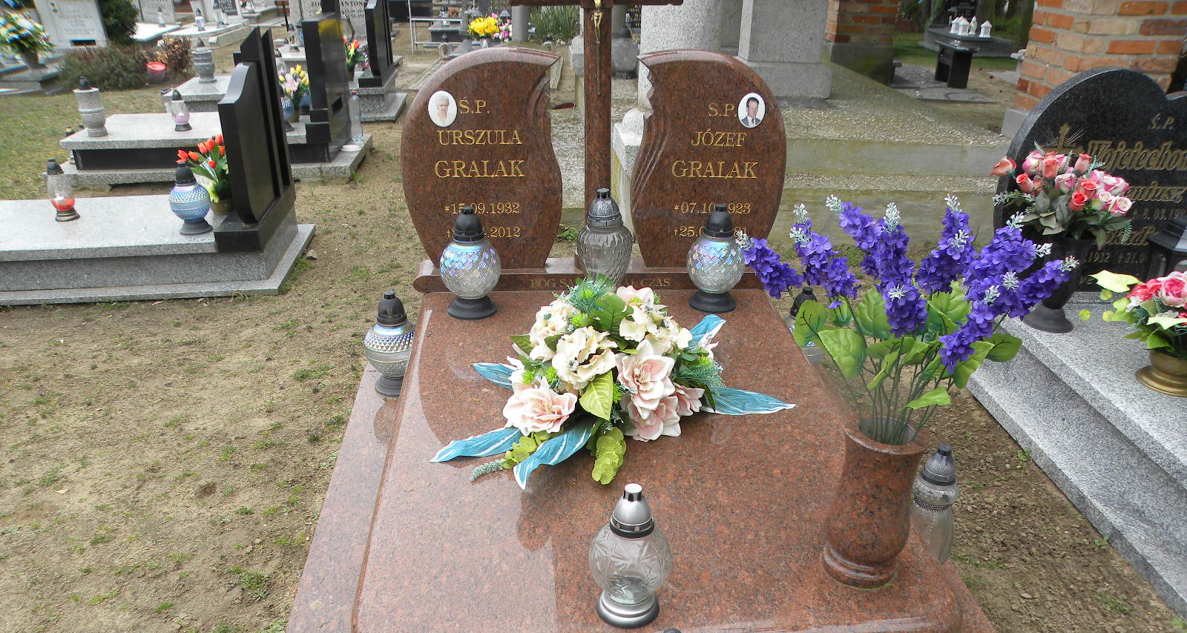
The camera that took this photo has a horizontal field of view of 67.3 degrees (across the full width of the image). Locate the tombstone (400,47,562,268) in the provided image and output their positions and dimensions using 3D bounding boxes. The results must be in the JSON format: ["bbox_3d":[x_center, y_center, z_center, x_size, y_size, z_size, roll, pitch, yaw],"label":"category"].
[{"bbox_3d":[-0.329,-0.464,2.667,0.470,0.649,0.092,-1,23,-4],"label":"tombstone"}]

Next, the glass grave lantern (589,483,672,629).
[{"bbox_3d":[0.066,0.399,1.536,0.145,0.258,0.145,-2,25,-4],"label":"glass grave lantern"}]

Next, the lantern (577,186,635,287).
[{"bbox_3d":[0.041,-0.210,2.732,0.178,0.370,0.178,-2,25,-4],"label":"lantern"}]

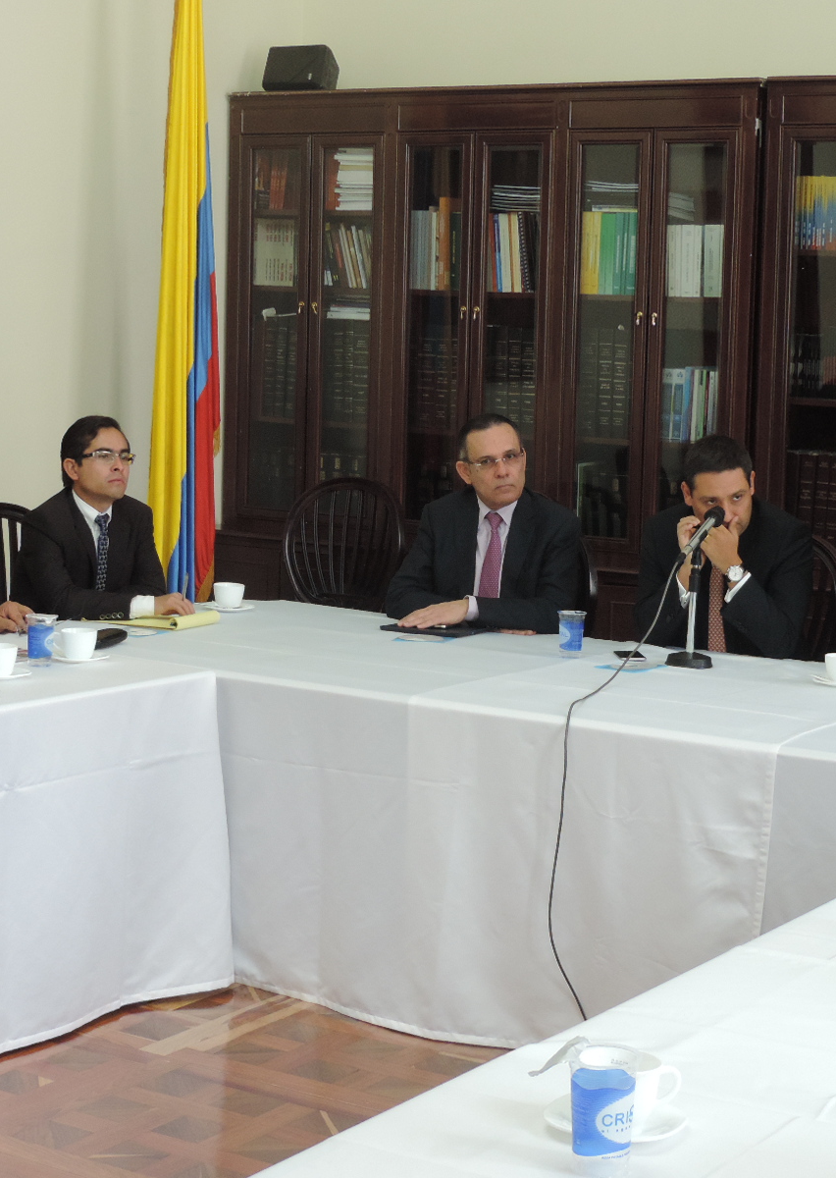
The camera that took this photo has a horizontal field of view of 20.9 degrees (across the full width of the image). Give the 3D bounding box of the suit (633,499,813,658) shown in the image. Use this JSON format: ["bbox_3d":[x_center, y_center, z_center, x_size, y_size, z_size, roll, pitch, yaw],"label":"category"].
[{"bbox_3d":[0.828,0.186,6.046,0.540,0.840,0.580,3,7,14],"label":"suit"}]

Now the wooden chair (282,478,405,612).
[{"bbox_3d":[-0.390,0.166,7.812,0.480,1.045,0.540,6,7,30],"label":"wooden chair"}]

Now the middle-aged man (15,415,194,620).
[{"bbox_3d":[-0.900,0.164,6.567,0.750,1.320,0.520,7,8,37],"label":"middle-aged man"}]

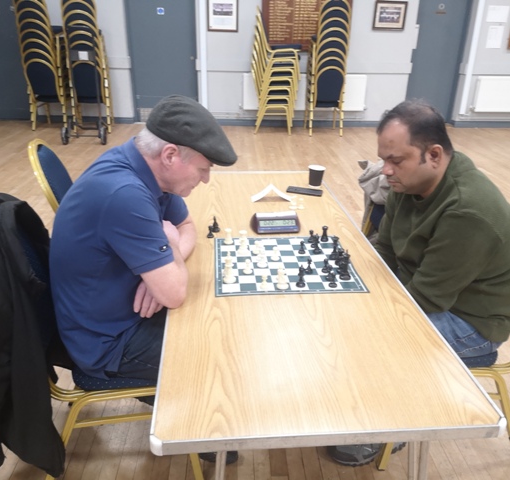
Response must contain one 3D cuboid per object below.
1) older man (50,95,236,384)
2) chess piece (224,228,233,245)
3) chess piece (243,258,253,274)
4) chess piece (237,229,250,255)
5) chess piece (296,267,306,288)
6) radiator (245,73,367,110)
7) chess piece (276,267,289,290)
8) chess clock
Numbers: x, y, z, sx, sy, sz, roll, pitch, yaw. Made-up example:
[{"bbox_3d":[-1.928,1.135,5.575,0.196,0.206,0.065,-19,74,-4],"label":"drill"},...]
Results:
[{"bbox_3d":[-0.344,0.183,1.667,0.640,1.290,0.500,-1,23,-5],"label":"older man"},{"bbox_3d":[-0.101,-0.014,1.937,0.034,0.055,0.034,-1,23,-5],"label":"chess piece"},{"bbox_3d":[-0.023,0.091,1.703,0.030,0.046,0.030,-1,23,-5],"label":"chess piece"},{"bbox_3d":[-0.042,0.009,1.850,0.037,0.083,0.037,-1,23,-5],"label":"chess piece"},{"bbox_3d":[0.151,0.118,1.617,0.031,0.071,0.031,-1,23,-5],"label":"chess piece"},{"bbox_3d":[0.768,-2.293,7.750,1.890,0.525,0.100,0,23,-2],"label":"radiator"},{"bbox_3d":[0.093,0.122,1.608,0.036,0.066,0.035,-1,23,-5],"label":"chess piece"},{"bbox_3d":[0.089,-0.069,2.080,0.200,0.057,0.105,-2,23,-8],"label":"chess clock"}]

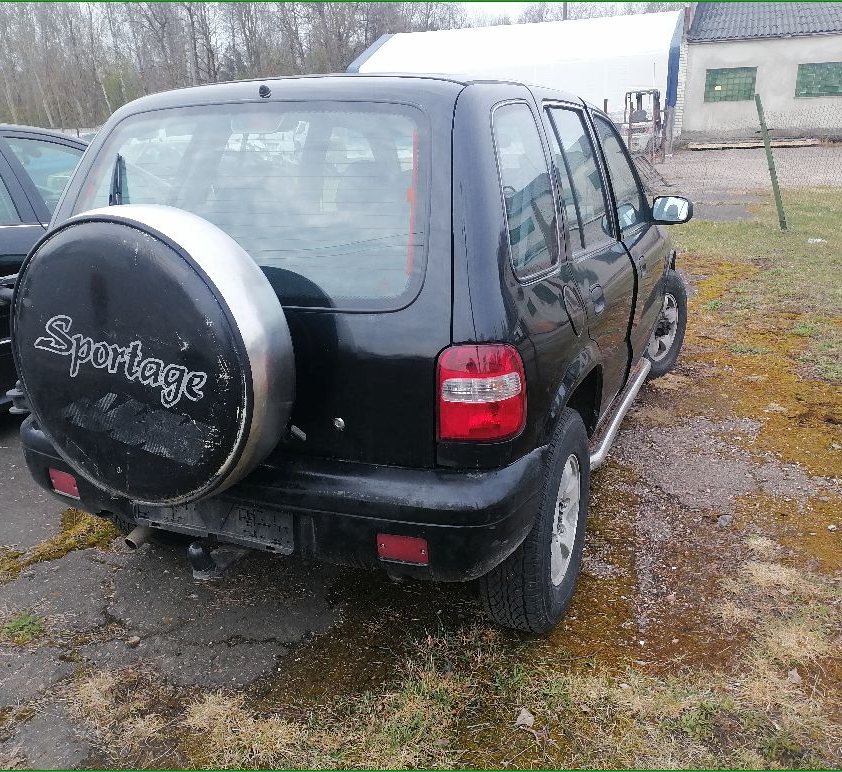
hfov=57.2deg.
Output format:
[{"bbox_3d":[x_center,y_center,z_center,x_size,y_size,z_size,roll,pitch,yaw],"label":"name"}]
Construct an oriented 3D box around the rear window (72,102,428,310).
[{"bbox_3d":[-0.484,-0.460,1.959,1.080,0.520,0.060,6,-10,22],"label":"rear window"}]

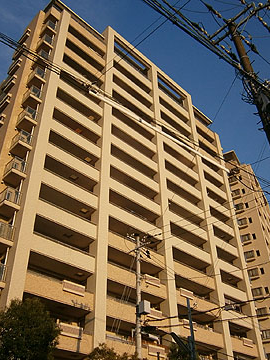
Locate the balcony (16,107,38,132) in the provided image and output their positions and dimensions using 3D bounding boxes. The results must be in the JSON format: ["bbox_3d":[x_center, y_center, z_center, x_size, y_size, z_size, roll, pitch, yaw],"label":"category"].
[{"bbox_3d":[-9.665,-5.362,32.409,1.417,1.450,1.215,-32,-47,33],"label":"balcony"}]

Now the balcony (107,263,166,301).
[{"bbox_3d":[-0.152,9.676,33.065,1.540,1.342,7.898,-31,-45,34],"label":"balcony"}]

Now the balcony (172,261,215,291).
[{"bbox_3d":[6.123,11.029,39.940,1.540,1.397,7.612,-31,-45,34],"label":"balcony"}]

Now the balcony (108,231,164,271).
[{"bbox_3d":[-0.208,6.912,33.599,1.600,1.500,7.480,-32,-47,33],"label":"balcony"}]

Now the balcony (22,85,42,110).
[{"bbox_3d":[-9.909,-7.697,34.939,1.540,1.540,1.276,-31,-45,34],"label":"balcony"}]

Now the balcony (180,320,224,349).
[{"bbox_3d":[6.022,15.301,35.028,1.600,1.500,7.370,-32,-47,33],"label":"balcony"}]

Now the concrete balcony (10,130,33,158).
[{"bbox_3d":[-9.824,-2.966,31.515,1.540,1.518,1.276,-31,-45,34],"label":"concrete balcony"}]

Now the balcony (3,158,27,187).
[{"bbox_3d":[-9.548,-0.655,28.806,1.417,1.450,1.215,-32,-47,33],"label":"balcony"}]

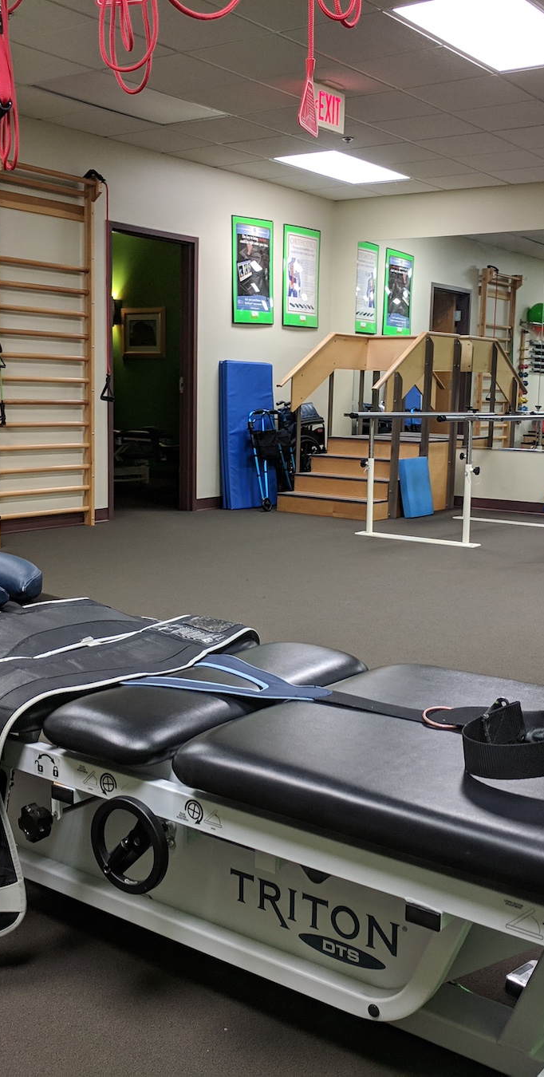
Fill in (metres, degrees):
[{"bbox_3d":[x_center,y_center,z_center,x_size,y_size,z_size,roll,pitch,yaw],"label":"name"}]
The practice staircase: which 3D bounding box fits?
[{"bbox_3d":[0.840,-0.995,9.202,1.030,1.510,1.410,7,10,36],"label":"practice staircase"}]

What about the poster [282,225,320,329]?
[{"bbox_3d":[0.272,-2.349,9.720,0.025,0.880,0.570,7,10,35],"label":"poster"}]

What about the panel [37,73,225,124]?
[{"bbox_3d":[-0.842,-2.716,6.673,0.610,0.060,1.220,7,10,36],"label":"panel"}]

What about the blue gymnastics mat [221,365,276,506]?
[{"bbox_3d":[-0.200,-0.880,9.239,0.100,1.220,0.630,3,8,36],"label":"blue gymnastics mat"}]

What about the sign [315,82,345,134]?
[{"bbox_3d":[0.302,-2.410,6.037,0.050,0.230,0.320,7,10,35],"label":"sign"}]

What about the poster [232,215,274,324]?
[{"bbox_3d":[-0.151,-2.256,9.136,0.025,0.880,0.570,7,10,35],"label":"poster"}]

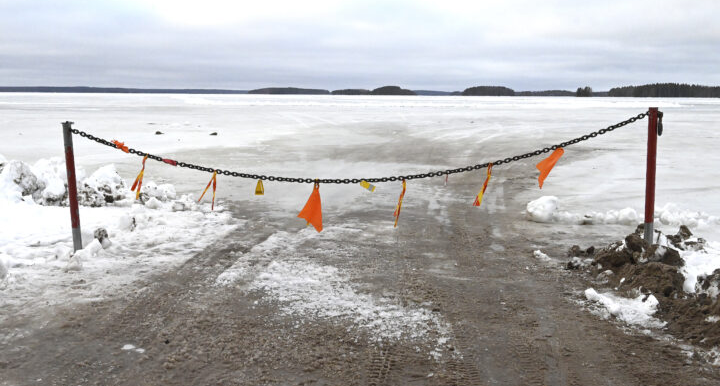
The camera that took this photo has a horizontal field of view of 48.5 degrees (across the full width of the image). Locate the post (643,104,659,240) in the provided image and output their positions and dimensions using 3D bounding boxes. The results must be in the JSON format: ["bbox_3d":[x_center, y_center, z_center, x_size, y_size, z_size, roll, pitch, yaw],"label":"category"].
[{"bbox_3d":[2.705,-0.136,7.423,0.087,1.308,0.087,0,7,6],"label":"post"}]

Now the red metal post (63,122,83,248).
[{"bbox_3d":[-2.878,-0.056,8.020,0.090,1.308,0.090,-1,7,6],"label":"red metal post"}]

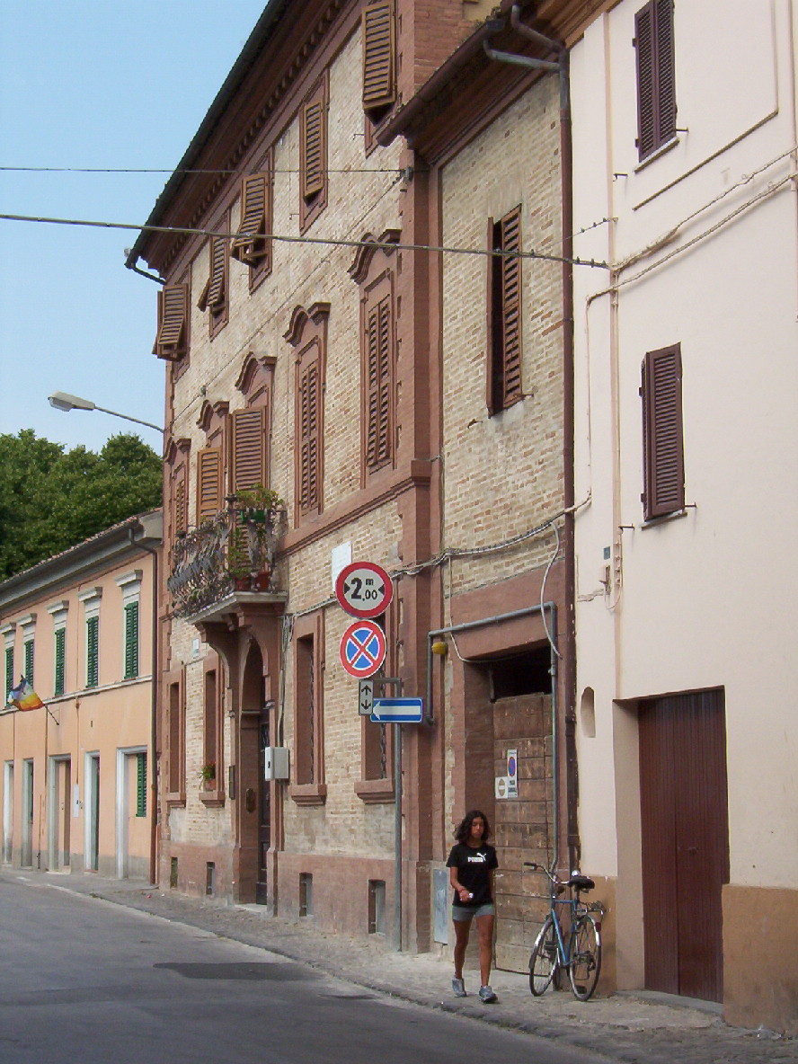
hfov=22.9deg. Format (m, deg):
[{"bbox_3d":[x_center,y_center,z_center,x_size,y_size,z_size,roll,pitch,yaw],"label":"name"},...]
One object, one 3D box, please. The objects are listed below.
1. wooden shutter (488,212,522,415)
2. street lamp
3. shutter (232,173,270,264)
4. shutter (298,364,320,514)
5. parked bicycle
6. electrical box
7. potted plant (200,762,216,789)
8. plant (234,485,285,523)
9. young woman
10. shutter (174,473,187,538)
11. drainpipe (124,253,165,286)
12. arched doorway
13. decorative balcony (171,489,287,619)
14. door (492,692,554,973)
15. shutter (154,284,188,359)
[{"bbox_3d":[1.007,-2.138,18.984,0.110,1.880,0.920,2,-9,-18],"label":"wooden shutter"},{"bbox_3d":[-5.371,-2.210,36.444,2.400,0.750,0.300,3,-9,-16],"label":"street lamp"},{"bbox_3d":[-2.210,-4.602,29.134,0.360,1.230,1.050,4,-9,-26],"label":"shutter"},{"bbox_3d":[-1.180,-1.229,25.795,0.070,1.940,1.050,2,-8,-16],"label":"shutter"},{"bbox_3d":[1.335,3.303,16.205,0.550,1.080,1.750,2,-8,-14],"label":"parked bicycle"},{"bbox_3d":[-1.574,3.022,25.748,0.260,0.410,0.420,3,-9,-16],"label":"electrical box"},{"bbox_3d":[-3.037,3.928,31.597,0.300,0.460,0.320,2,-8,-16],"label":"potted plant"},{"bbox_3d":[-1.905,-0.356,26.569,0.680,0.500,0.400,3,-9,-16],"label":"plant"},{"bbox_3d":[0.597,3.047,16.113,0.440,1.520,0.370,2,-8,-14],"label":"young woman"},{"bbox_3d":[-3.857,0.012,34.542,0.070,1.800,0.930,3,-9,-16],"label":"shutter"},{"bbox_3d":[-4.697,-4.843,36.606,0.800,0.580,0.140,3,-9,-16],"label":"drainpipe"},{"bbox_3d":[-1.879,3.295,27.419,0.400,3.800,1.850,3,-9,-16],"label":"arched doorway"},{"bbox_3d":[-2.471,0.460,28.356,0.950,1.550,3.500,2,-8,-16],"label":"decorative balcony"},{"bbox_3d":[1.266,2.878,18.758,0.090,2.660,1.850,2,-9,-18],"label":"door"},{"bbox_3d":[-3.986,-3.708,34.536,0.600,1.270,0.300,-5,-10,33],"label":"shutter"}]

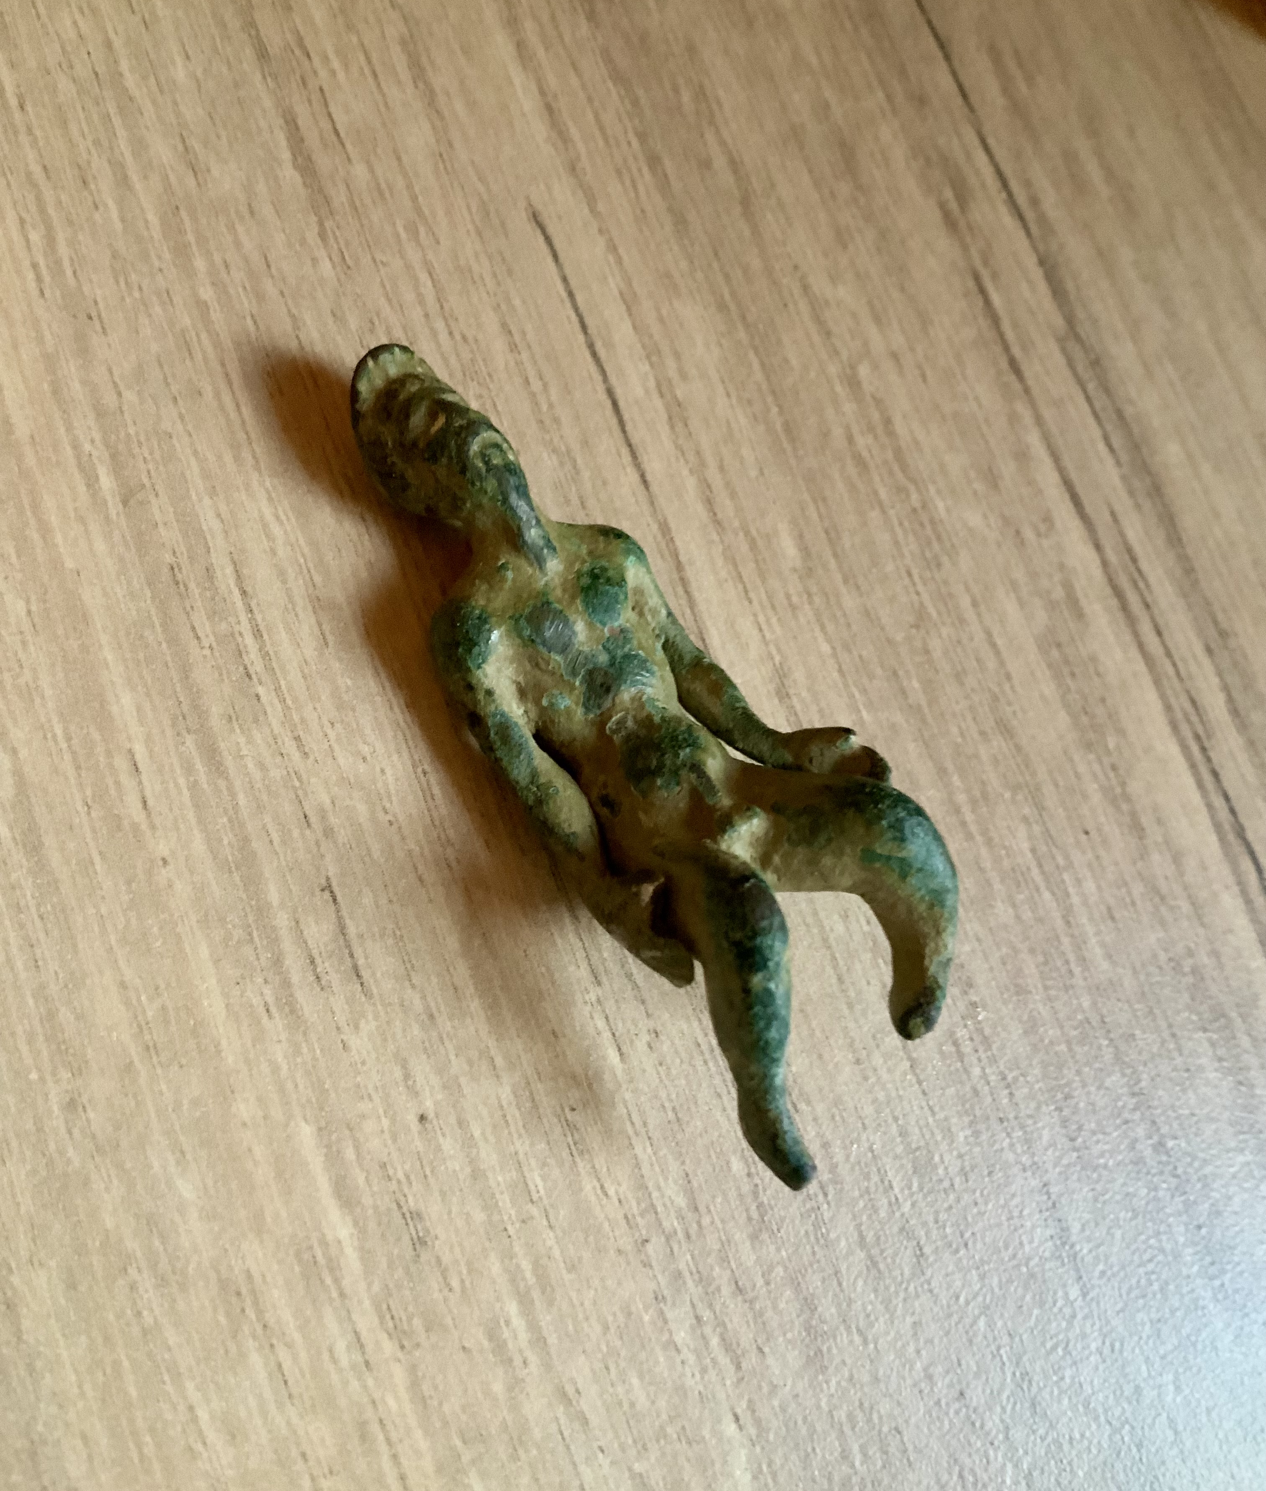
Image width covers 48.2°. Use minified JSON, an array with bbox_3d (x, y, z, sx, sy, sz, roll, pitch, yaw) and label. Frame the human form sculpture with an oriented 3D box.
[{"bbox_3d":[0.003,-0.001,0.140,0.032,0.026,0.090,-31,89,-24],"label":"human form sculpture"}]

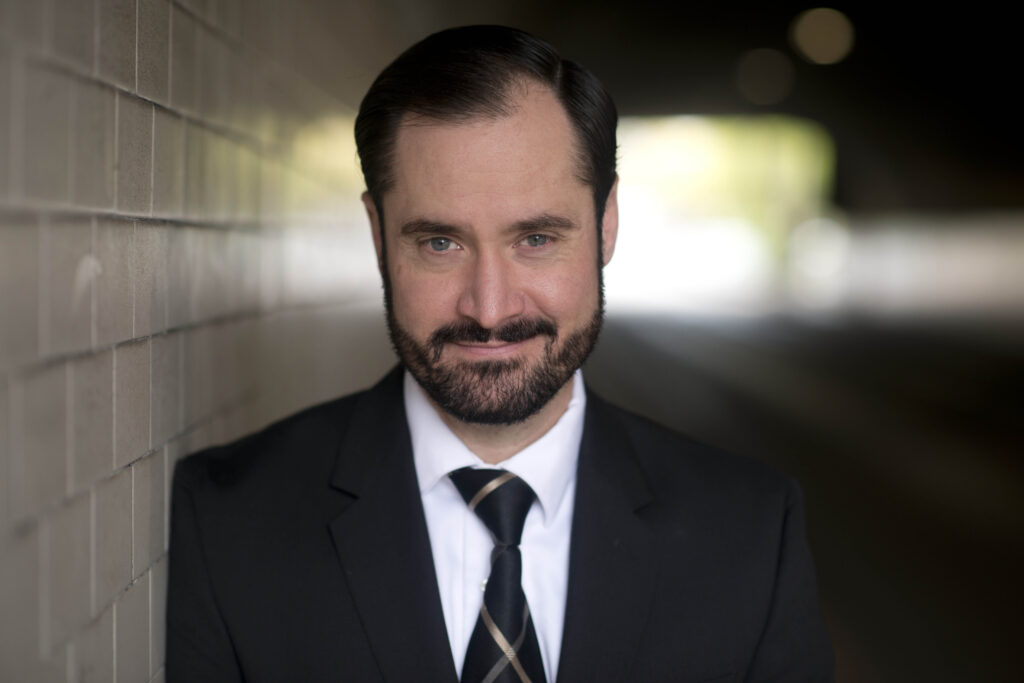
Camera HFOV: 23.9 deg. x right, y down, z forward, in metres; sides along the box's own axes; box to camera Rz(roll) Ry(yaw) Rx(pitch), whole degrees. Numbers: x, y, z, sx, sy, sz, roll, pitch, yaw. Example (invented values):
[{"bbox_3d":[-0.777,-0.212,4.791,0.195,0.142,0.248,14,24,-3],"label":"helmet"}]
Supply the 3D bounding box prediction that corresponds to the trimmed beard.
[{"bbox_3d":[-0.012,0.009,1.645,0.150,0.092,0.100,-1,13,2],"label":"trimmed beard"}]

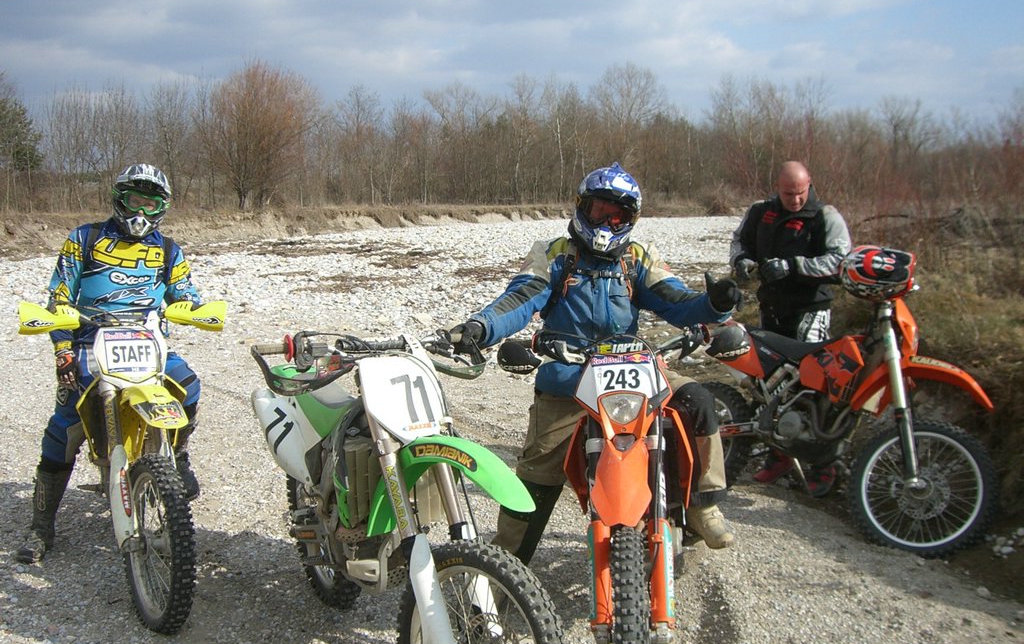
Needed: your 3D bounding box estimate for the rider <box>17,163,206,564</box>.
[{"bbox_3d":[-1.765,0.207,4.954,0.820,1.780,0.750,-2,7,-21],"label":"rider"}]

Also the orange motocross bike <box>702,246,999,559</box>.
[{"bbox_3d":[1.622,0.413,6.148,0.780,1.360,2.100,9,0,-37],"label":"orange motocross bike"}]

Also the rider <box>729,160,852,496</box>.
[{"bbox_3d":[1.552,0.050,6.264,0.660,1.830,0.500,5,8,35],"label":"rider"}]

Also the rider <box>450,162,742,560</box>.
[{"bbox_3d":[0.318,0.318,4.181,1.030,1.740,0.800,1,6,6],"label":"rider"}]

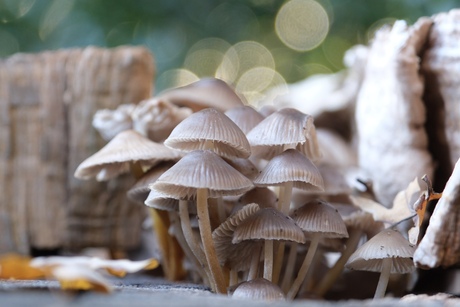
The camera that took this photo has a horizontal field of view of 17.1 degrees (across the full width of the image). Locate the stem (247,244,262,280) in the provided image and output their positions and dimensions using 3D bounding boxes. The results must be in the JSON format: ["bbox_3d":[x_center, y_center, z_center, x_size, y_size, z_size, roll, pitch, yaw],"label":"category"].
[{"bbox_3d":[0.009,0.037,0.526,0.003,0.015,0.003,13,0,0],"label":"stem"}]

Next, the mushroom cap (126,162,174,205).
[{"bbox_3d":[-0.023,0.010,0.520,0.025,0.014,0.024,-6,-5,0],"label":"mushroom cap"}]

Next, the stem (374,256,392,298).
[{"bbox_3d":[0.050,0.041,0.500,0.003,0.015,0.003,14,-3,0],"label":"stem"}]

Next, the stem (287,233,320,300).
[{"bbox_3d":[0.025,0.039,0.523,0.003,0.026,0.003,21,0,0],"label":"stem"}]

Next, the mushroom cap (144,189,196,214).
[{"bbox_3d":[-0.020,0.016,0.530,0.020,0.010,0.019,-7,-1,0],"label":"mushroom cap"}]

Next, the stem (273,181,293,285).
[{"bbox_3d":[0.018,0.027,0.524,0.004,0.037,0.003,8,0,0],"label":"stem"}]

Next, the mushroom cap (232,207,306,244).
[{"bbox_3d":[0.013,0.024,0.518,0.025,0.012,0.023,0,-1,0],"label":"mushroom cap"}]

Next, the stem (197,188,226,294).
[{"bbox_3d":[-0.006,0.029,0.500,0.005,0.035,0.004,-10,-3,0],"label":"stem"}]

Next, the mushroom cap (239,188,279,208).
[{"bbox_3d":[0.010,0.015,0.515,0.015,0.008,0.015,0,-4,0],"label":"mushroom cap"}]

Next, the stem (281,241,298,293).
[{"bbox_3d":[0.021,0.039,0.533,0.003,0.020,0.003,15,0,0],"label":"stem"}]

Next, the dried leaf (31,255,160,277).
[{"bbox_3d":[-0.045,0.037,0.505,0.042,0.007,0.020,0,-4,0],"label":"dried leaf"}]

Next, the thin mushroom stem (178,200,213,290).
[{"bbox_3d":[-0.011,0.032,0.526,0.004,0.033,0.003,-18,0,0],"label":"thin mushroom stem"}]

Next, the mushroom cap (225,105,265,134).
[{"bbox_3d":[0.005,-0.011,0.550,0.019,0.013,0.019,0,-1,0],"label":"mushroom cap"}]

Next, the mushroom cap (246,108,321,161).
[{"bbox_3d":[0.018,-0.006,0.507,0.024,0.016,0.024,2,-5,0],"label":"mushroom cap"}]

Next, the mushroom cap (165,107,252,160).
[{"bbox_3d":[-0.007,-0.007,0.507,0.028,0.015,0.028,5,-6,0],"label":"mushroom cap"}]

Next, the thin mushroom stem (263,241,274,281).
[{"bbox_3d":[0.012,0.036,0.517,0.003,0.016,0.003,4,0,0],"label":"thin mushroom stem"}]

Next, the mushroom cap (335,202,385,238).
[{"bbox_3d":[0.044,0.023,0.523,0.018,0.011,0.017,5,-5,0],"label":"mushroom cap"}]

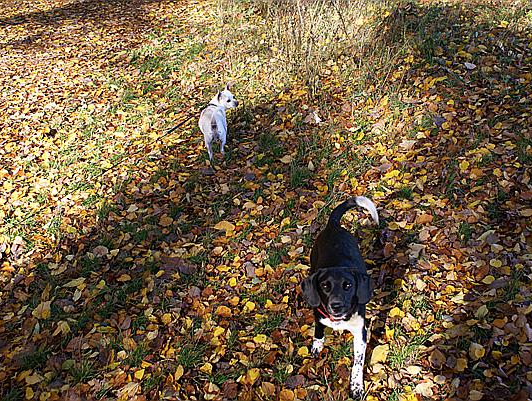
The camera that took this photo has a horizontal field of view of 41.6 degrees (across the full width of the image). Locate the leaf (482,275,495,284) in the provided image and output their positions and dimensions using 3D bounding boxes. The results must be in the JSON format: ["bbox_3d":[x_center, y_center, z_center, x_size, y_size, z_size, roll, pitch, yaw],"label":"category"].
[{"bbox_3d":[0.901,0.322,2.835,0.049,0.012,0.053,8,25,18],"label":"leaf"}]

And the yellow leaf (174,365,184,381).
[{"bbox_3d":[-0.281,0.558,2.274,0.029,0.014,0.039,-4,27,-8],"label":"yellow leaf"}]

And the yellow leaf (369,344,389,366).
[{"bbox_3d":[0.397,0.542,2.452,0.063,0.025,0.094,5,24,10],"label":"yellow leaf"}]

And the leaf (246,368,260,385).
[{"bbox_3d":[-0.040,0.567,2.257,0.042,0.014,0.057,-1,27,-1],"label":"leaf"}]

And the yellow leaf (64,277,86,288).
[{"bbox_3d":[-0.788,0.342,2.901,0.045,0.015,0.095,17,29,34],"label":"yellow leaf"}]

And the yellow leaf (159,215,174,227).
[{"bbox_3d":[-0.491,0.097,3.450,0.071,0.025,0.080,-4,24,-8],"label":"yellow leaf"}]

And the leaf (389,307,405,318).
[{"bbox_3d":[0.478,0.410,2.565,0.055,0.014,0.070,6,28,11],"label":"leaf"}]

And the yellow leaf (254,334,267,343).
[{"bbox_3d":[-0.020,0.501,2.543,0.044,0.010,0.036,0,24,0],"label":"yellow leaf"}]

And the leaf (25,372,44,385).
[{"bbox_3d":[-0.743,0.571,2.249,0.061,0.014,0.056,-11,29,-20],"label":"leaf"}]

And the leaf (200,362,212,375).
[{"bbox_3d":[-0.202,0.572,2.384,0.039,0.018,0.043,-2,24,-5],"label":"leaf"}]

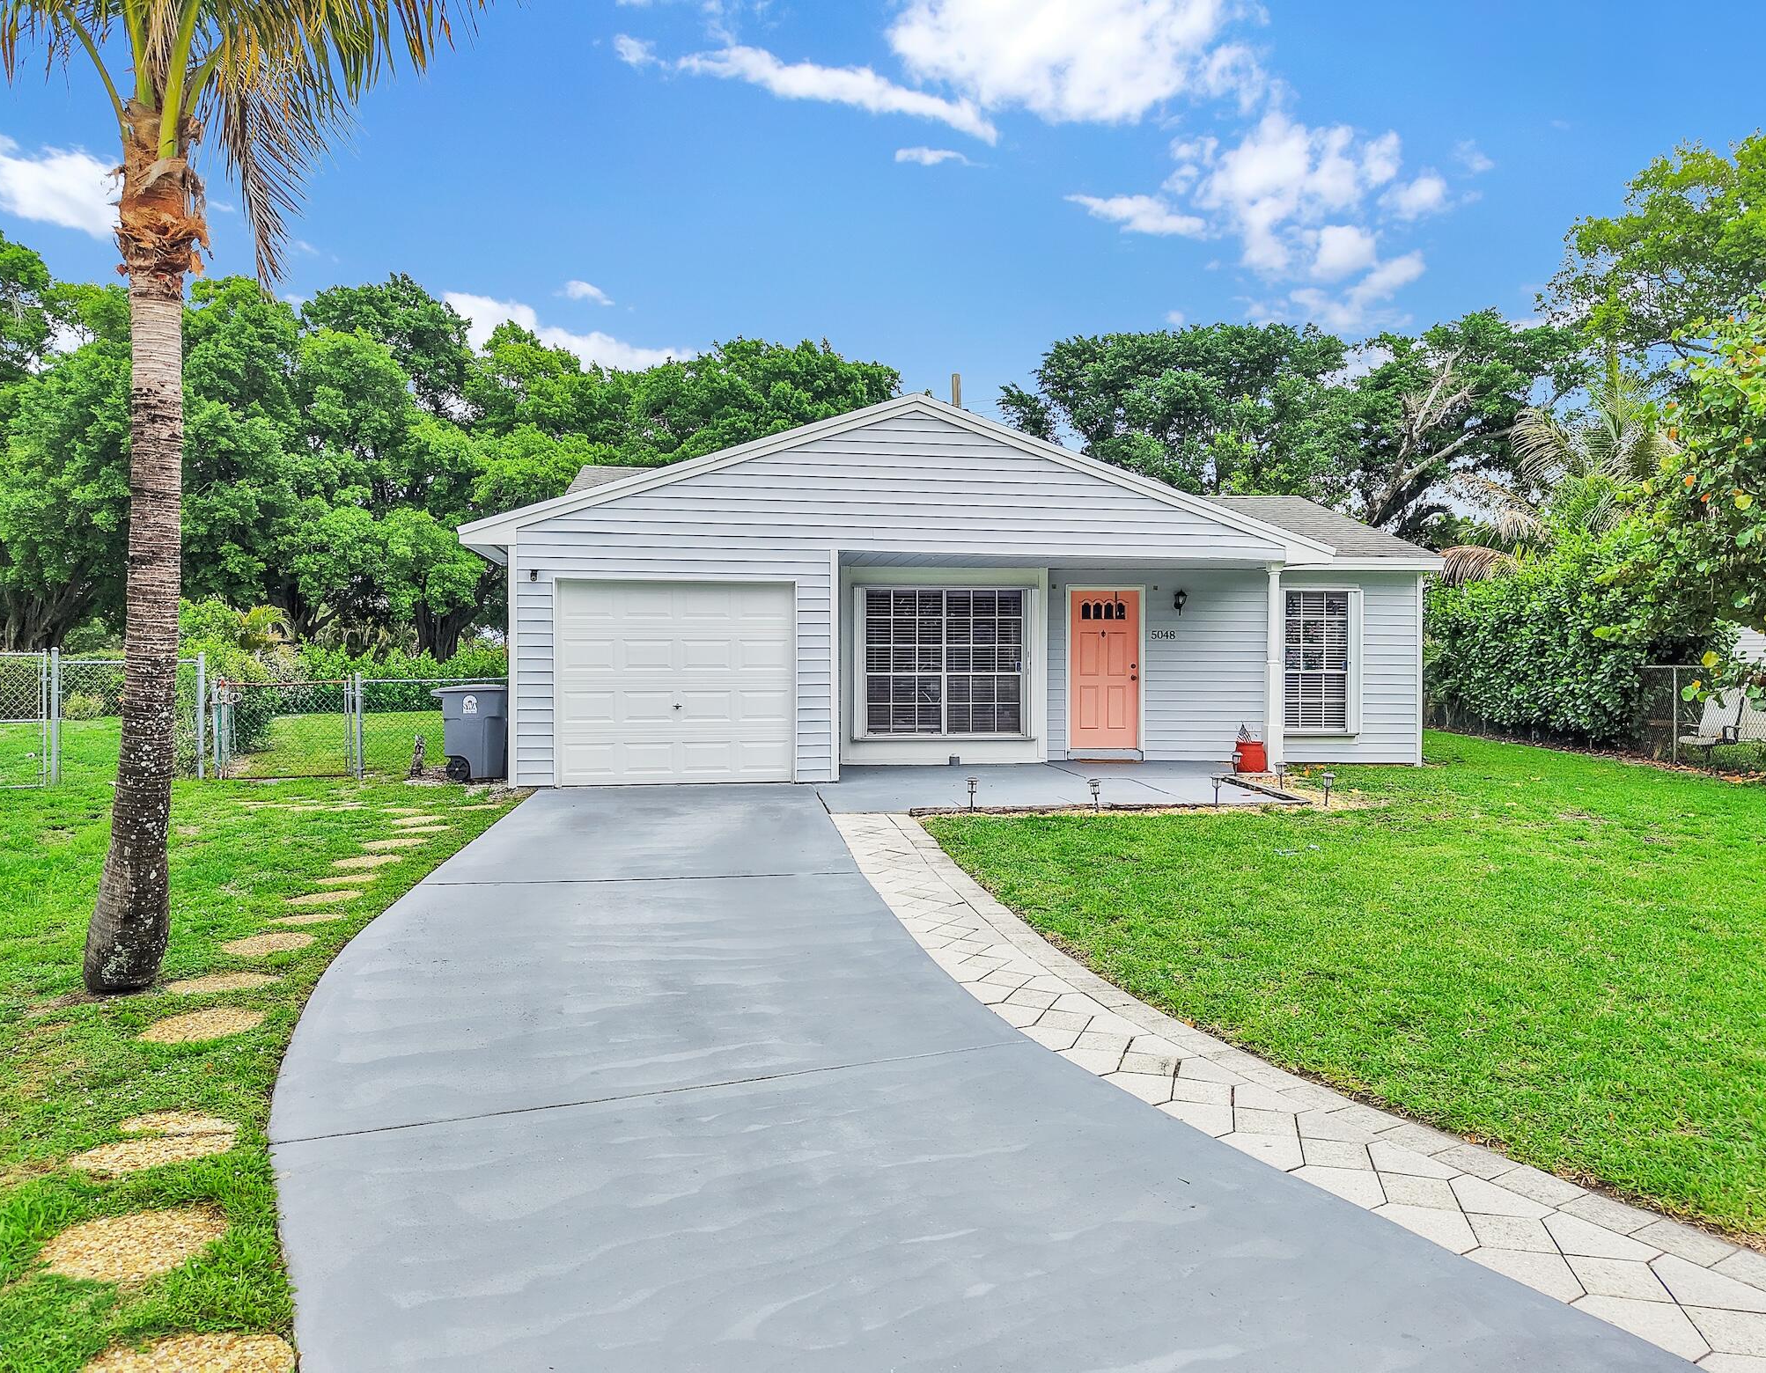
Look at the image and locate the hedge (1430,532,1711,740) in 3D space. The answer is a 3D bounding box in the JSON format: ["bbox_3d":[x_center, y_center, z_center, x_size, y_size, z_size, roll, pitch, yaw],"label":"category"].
[{"bbox_3d":[12.000,-0.640,23.000,1.800,3.300,9.800,0,0,9],"label":"hedge"}]

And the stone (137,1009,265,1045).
[{"bbox_3d":[-2.800,1.427,5.240,0.455,0.050,0.450,0,0,0],"label":"stone"}]

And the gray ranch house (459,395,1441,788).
[{"bbox_3d":[0.790,-1.050,18.200,11.700,4.100,9.600,0,0,-9],"label":"gray ranch house"}]

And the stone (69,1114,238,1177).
[{"bbox_3d":[-2.290,1.487,4.080,0.455,0.050,0.475,0,0,0],"label":"stone"}]

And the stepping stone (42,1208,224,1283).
[{"bbox_3d":[-2.020,1.522,3.430,0.450,0.050,0.455,0,0,0],"label":"stepping stone"}]

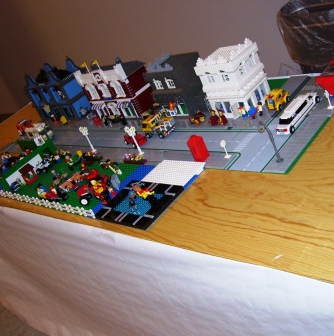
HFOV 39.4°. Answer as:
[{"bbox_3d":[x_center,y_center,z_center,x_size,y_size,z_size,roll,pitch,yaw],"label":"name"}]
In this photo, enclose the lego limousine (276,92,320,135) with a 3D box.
[{"bbox_3d":[0.370,-0.160,1.319,0.048,0.042,0.188,5,41,46],"label":"lego limousine"}]

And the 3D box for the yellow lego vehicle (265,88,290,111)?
[{"bbox_3d":[0.338,-0.212,1.433,0.050,0.048,0.067,5,41,46],"label":"yellow lego vehicle"}]

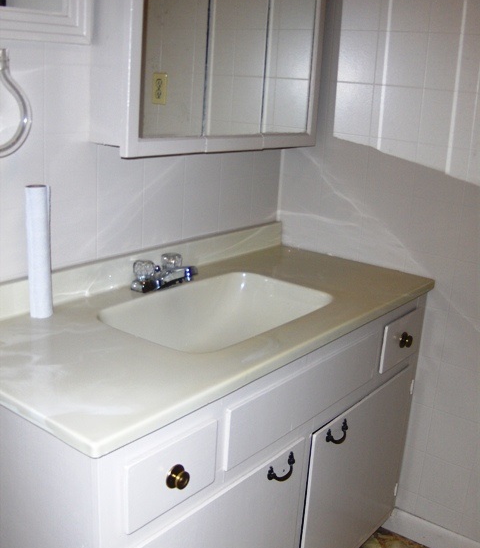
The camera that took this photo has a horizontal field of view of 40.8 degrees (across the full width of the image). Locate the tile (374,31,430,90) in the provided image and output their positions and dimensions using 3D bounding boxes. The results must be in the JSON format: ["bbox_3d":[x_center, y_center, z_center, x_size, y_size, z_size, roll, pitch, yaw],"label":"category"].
[{"bbox_3d":[0.452,-0.595,1.796,0.152,0.152,0.010,15,20,36],"label":"tile"}]

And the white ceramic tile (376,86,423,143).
[{"bbox_3d":[0.448,-0.449,1.809,0.134,0.154,0.010,15,20,36],"label":"white ceramic tile"}]

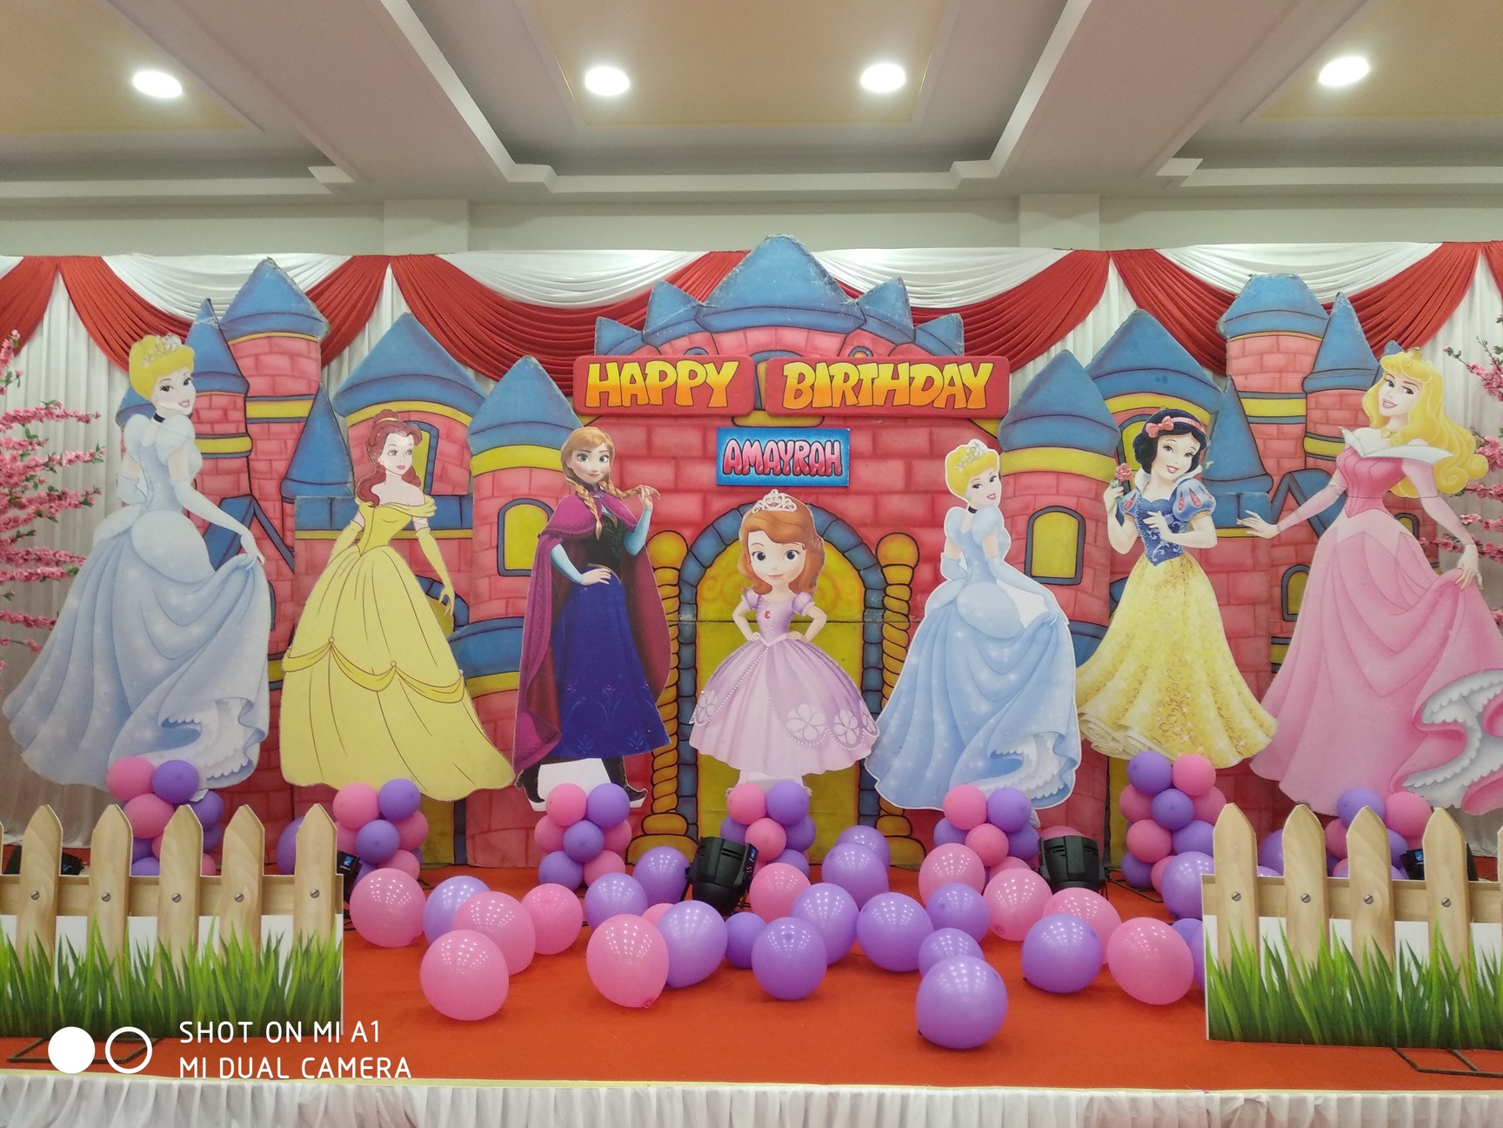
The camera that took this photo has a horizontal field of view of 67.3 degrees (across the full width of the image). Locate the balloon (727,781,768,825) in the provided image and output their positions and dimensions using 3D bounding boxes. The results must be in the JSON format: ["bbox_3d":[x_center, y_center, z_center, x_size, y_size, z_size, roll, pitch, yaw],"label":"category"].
[{"bbox_3d":[-0.017,0.887,4.180,0.152,0.155,0.154,0,-1,2],"label":"balloon"}]

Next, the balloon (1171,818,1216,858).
[{"bbox_3d":[1.736,1.087,4.420,0.180,0.180,0.180,0,0,2],"label":"balloon"}]

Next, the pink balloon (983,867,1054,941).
[{"bbox_3d":[0.853,1.087,3.611,0.222,0.229,0.232,0,0,0],"label":"pink balloon"}]

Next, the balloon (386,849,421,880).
[{"bbox_3d":[-1.370,1.194,4.390,0.172,0.172,0.172,0,0,2],"label":"balloon"}]

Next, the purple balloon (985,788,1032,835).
[{"bbox_3d":[1.000,0.948,4.370,0.168,0.173,0.168,0,0,0],"label":"purple balloon"}]

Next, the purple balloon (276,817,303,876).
[{"bbox_3d":[-1.726,1.115,4.385,0.233,0.265,0.235,0,-1,0],"label":"purple balloon"}]

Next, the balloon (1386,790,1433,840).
[{"bbox_3d":[2.314,0.883,3.977,0.163,0.159,0.169,0,0,0],"label":"balloon"}]

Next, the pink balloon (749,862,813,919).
[{"bbox_3d":[0.098,1.098,3.764,0.209,0.211,0.217,0,0,0],"label":"pink balloon"}]

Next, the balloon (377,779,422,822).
[{"bbox_3d":[-1.368,0.922,4.400,0.167,0.172,0.167,0,0,0],"label":"balloon"}]

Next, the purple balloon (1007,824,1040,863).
[{"bbox_3d":[1.032,1.070,4.360,0.168,0.161,0.167,0,-1,0],"label":"purple balloon"}]

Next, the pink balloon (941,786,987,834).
[{"bbox_3d":[0.780,0.894,4.130,0.156,0.162,0.159,0,-1,2],"label":"pink balloon"}]

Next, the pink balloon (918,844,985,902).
[{"bbox_3d":[0.695,1.089,3.906,0.232,0.240,0.243,0,0,0],"label":"pink balloon"}]

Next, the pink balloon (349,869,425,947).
[{"bbox_3d":[-1.148,1.083,3.560,0.225,0.234,0.229,0,-1,2],"label":"pink balloon"}]

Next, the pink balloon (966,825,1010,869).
[{"bbox_3d":[0.907,1.081,4.330,0.167,0.172,0.167,0,0,0],"label":"pink balloon"}]

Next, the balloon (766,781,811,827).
[{"bbox_3d":[0.141,0.929,4.370,0.167,0.172,0.167,0,0,0],"label":"balloon"}]

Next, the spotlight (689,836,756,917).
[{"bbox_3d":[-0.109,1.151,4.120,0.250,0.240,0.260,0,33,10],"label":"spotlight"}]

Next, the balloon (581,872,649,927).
[{"bbox_3d":[-0.469,1.170,3.900,0.216,0.227,0.216,0,0,2],"label":"balloon"}]

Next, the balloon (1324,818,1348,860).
[{"bbox_3d":[2.270,1.049,4.300,0.160,0.165,0.160,0,0,0],"label":"balloon"}]

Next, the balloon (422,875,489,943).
[{"bbox_3d":[-0.919,1.101,3.571,0.230,0.237,0.235,0,-1,2],"label":"balloon"}]

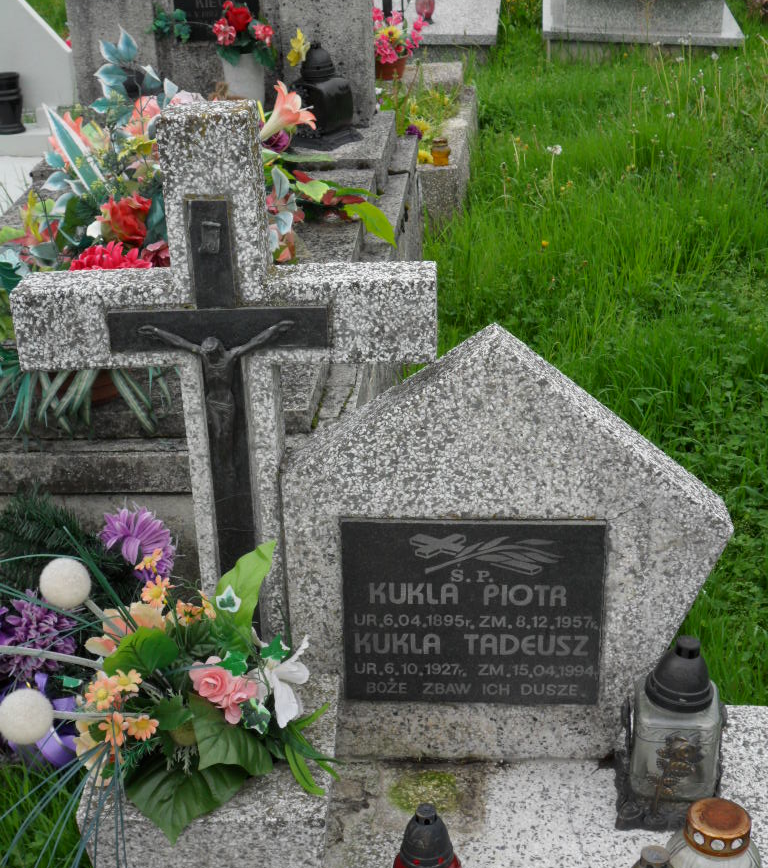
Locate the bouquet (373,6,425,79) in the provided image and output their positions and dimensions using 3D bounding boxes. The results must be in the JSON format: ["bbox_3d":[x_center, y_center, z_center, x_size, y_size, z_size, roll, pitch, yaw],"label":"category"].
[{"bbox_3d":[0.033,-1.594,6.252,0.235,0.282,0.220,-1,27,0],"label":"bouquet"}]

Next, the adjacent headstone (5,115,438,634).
[{"bbox_3d":[-0.211,-0.015,2.183,0.571,0.910,0.105,0,27,2],"label":"adjacent headstone"}]

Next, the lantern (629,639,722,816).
[{"bbox_3d":[0.420,0.399,2.216,0.128,0.257,0.125,2,27,6],"label":"lantern"}]

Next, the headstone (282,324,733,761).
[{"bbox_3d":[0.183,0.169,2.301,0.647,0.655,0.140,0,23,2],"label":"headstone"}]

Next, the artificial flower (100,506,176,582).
[{"bbox_3d":[-0.338,0.152,2.120,0.105,0.105,0.090,-1,27,0],"label":"artificial flower"}]

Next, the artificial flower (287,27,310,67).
[{"bbox_3d":[-0.254,-1.151,4.571,0.071,0.119,0.065,2,27,5],"label":"artificial flower"}]

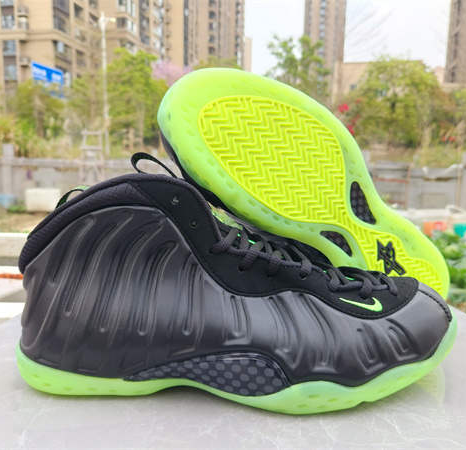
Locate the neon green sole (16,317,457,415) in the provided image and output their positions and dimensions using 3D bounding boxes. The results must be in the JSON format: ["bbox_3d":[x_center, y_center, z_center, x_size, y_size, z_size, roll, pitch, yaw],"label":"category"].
[{"bbox_3d":[0.002,0.087,0.286,0.305,0.047,0.111,0,5,1],"label":"neon green sole"}]

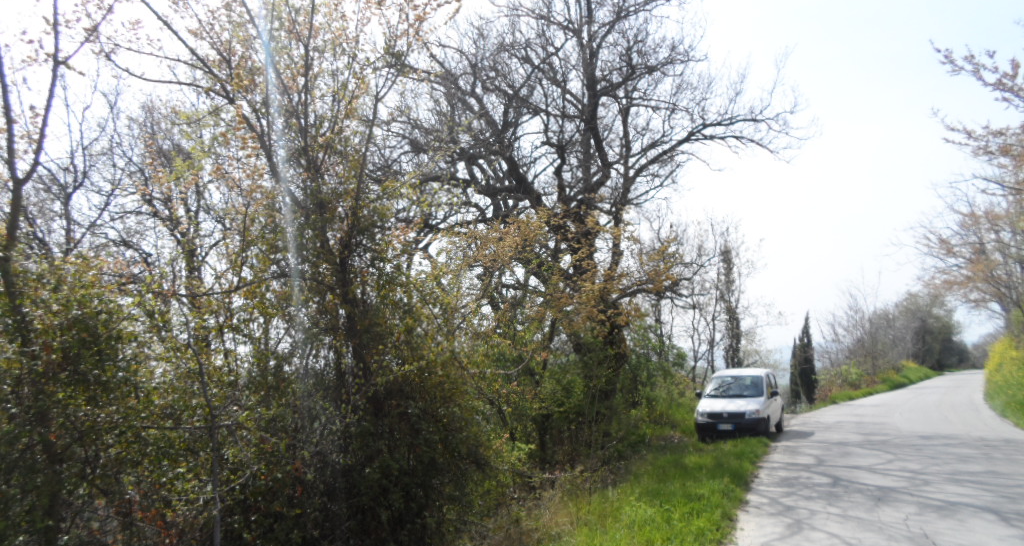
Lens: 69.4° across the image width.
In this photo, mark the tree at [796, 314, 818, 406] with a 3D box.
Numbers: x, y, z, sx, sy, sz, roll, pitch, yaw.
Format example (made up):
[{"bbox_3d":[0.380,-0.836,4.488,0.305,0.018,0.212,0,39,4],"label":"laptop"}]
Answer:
[{"bbox_3d":[10.917,3.178,27.212,0.740,3.527,0.740,-3,-7,22],"label":"tree"}]

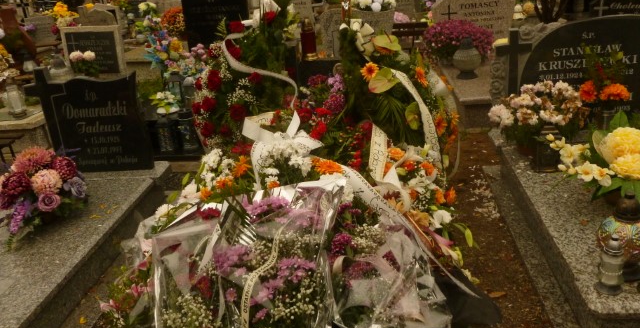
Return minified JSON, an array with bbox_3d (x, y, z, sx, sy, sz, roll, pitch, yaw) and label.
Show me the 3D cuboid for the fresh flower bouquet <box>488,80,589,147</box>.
[{"bbox_3d":[1.418,-0.288,3.380,0.610,0.509,0.488,-1,20,7],"label":"fresh flower bouquet"}]

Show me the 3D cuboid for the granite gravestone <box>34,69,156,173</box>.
[{"bbox_3d":[-1.440,-0.288,3.292,0.687,0.687,0.100,-3,23,5],"label":"granite gravestone"}]

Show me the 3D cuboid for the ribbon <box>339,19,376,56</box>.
[{"bbox_3d":[0.223,-0.753,3.080,0.220,0.210,0.130,-3,23,5],"label":"ribbon"}]

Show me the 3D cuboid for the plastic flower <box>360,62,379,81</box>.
[{"bbox_3d":[0.261,-0.487,2.728,0.094,0.094,0.045,-2,11,8],"label":"plastic flower"}]

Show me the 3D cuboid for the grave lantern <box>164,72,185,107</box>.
[{"bbox_3d":[-1.319,-0.658,4.700,0.160,0.330,0.160,-1,20,7],"label":"grave lantern"}]

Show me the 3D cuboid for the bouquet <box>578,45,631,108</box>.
[{"bbox_3d":[1.638,-0.504,2.980,0.260,0.310,0.220,-3,23,5],"label":"bouquet"}]

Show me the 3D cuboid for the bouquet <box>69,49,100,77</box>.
[{"bbox_3d":[-2.393,-1.021,5.260,0.290,0.280,0.220,-2,22,8],"label":"bouquet"}]

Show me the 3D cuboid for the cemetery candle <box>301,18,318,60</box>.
[{"bbox_3d":[-0.064,-0.763,3.177,0.098,0.250,0.098,-2,22,8],"label":"cemetery candle"}]

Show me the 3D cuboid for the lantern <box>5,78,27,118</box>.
[{"bbox_3d":[-2.704,-0.590,4.600,0.145,0.345,0.145,-1,20,7],"label":"lantern"}]

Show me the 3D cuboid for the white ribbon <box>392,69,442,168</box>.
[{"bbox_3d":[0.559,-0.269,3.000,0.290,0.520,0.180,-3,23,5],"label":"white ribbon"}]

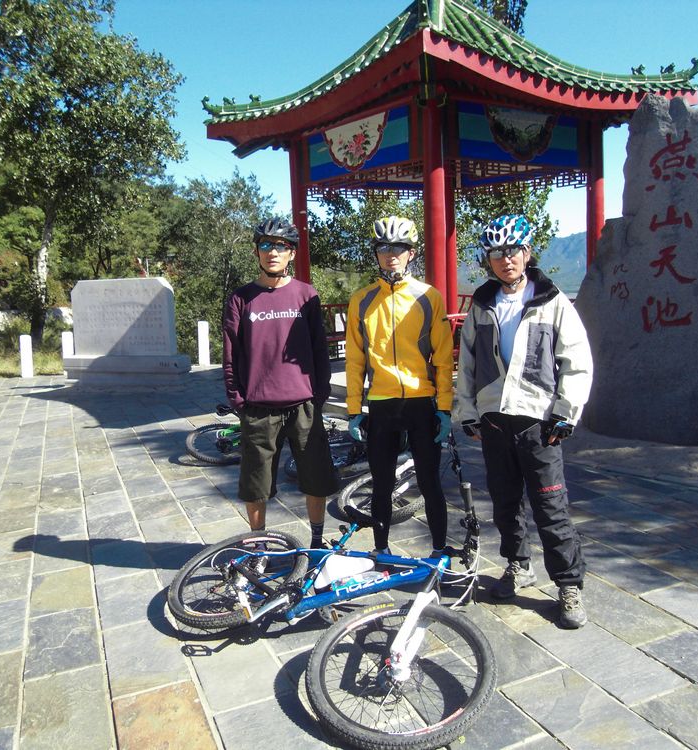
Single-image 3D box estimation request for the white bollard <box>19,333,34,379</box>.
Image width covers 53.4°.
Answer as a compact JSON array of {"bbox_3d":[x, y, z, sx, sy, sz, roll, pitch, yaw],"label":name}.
[{"bbox_3d":[-6.186,-0.345,13.278,0.215,0.810,0.215,-1,6,0],"label":"white bollard"}]

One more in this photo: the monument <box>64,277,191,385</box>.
[{"bbox_3d":[-3.981,-0.775,12.280,2.250,1.790,0.520,0,7,16],"label":"monument"}]

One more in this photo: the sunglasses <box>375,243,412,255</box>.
[{"bbox_3d":[0.216,-0.613,3.360,0.155,0.050,0.140,-1,7,12],"label":"sunglasses"}]

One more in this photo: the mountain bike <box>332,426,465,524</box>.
[{"bbox_3d":[0.270,0.610,5.050,1.000,0.600,1.650,-20,11,-15],"label":"mountain bike"}]

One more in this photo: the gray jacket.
[{"bbox_3d":[0.760,-0.125,3.000,0.560,0.660,0.320,0,7,21],"label":"gray jacket"}]

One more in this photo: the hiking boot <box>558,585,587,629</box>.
[{"bbox_3d":[0.972,0.987,3.056,0.110,0.125,0.290,0,7,11],"label":"hiking boot"}]

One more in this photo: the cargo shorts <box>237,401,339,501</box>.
[{"bbox_3d":[-0.318,0.397,3.647,0.510,0.530,0.290,-1,6,0],"label":"cargo shorts"}]

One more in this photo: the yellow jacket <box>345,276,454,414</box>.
[{"bbox_3d":[0.249,-0.145,3.416,0.530,0.690,0.290,-1,7,6],"label":"yellow jacket"}]

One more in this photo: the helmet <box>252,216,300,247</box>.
[{"bbox_3d":[-0.366,-0.729,3.499,0.220,0.165,0.280,0,7,12],"label":"helmet"}]

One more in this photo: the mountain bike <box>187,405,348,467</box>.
[{"bbox_3d":[-0.711,0.497,6.535,1.700,0.600,1.000,-5,27,-27],"label":"mountain bike"}]

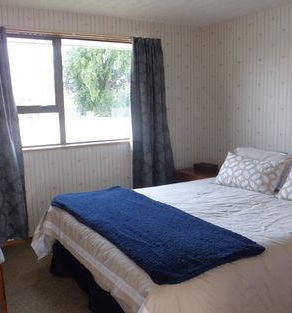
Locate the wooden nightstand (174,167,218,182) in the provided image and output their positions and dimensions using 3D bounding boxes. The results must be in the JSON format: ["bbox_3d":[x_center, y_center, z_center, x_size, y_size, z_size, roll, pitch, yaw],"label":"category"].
[{"bbox_3d":[0.736,0.450,4.389,0.470,0.490,0.550,-7,11,-33],"label":"wooden nightstand"}]

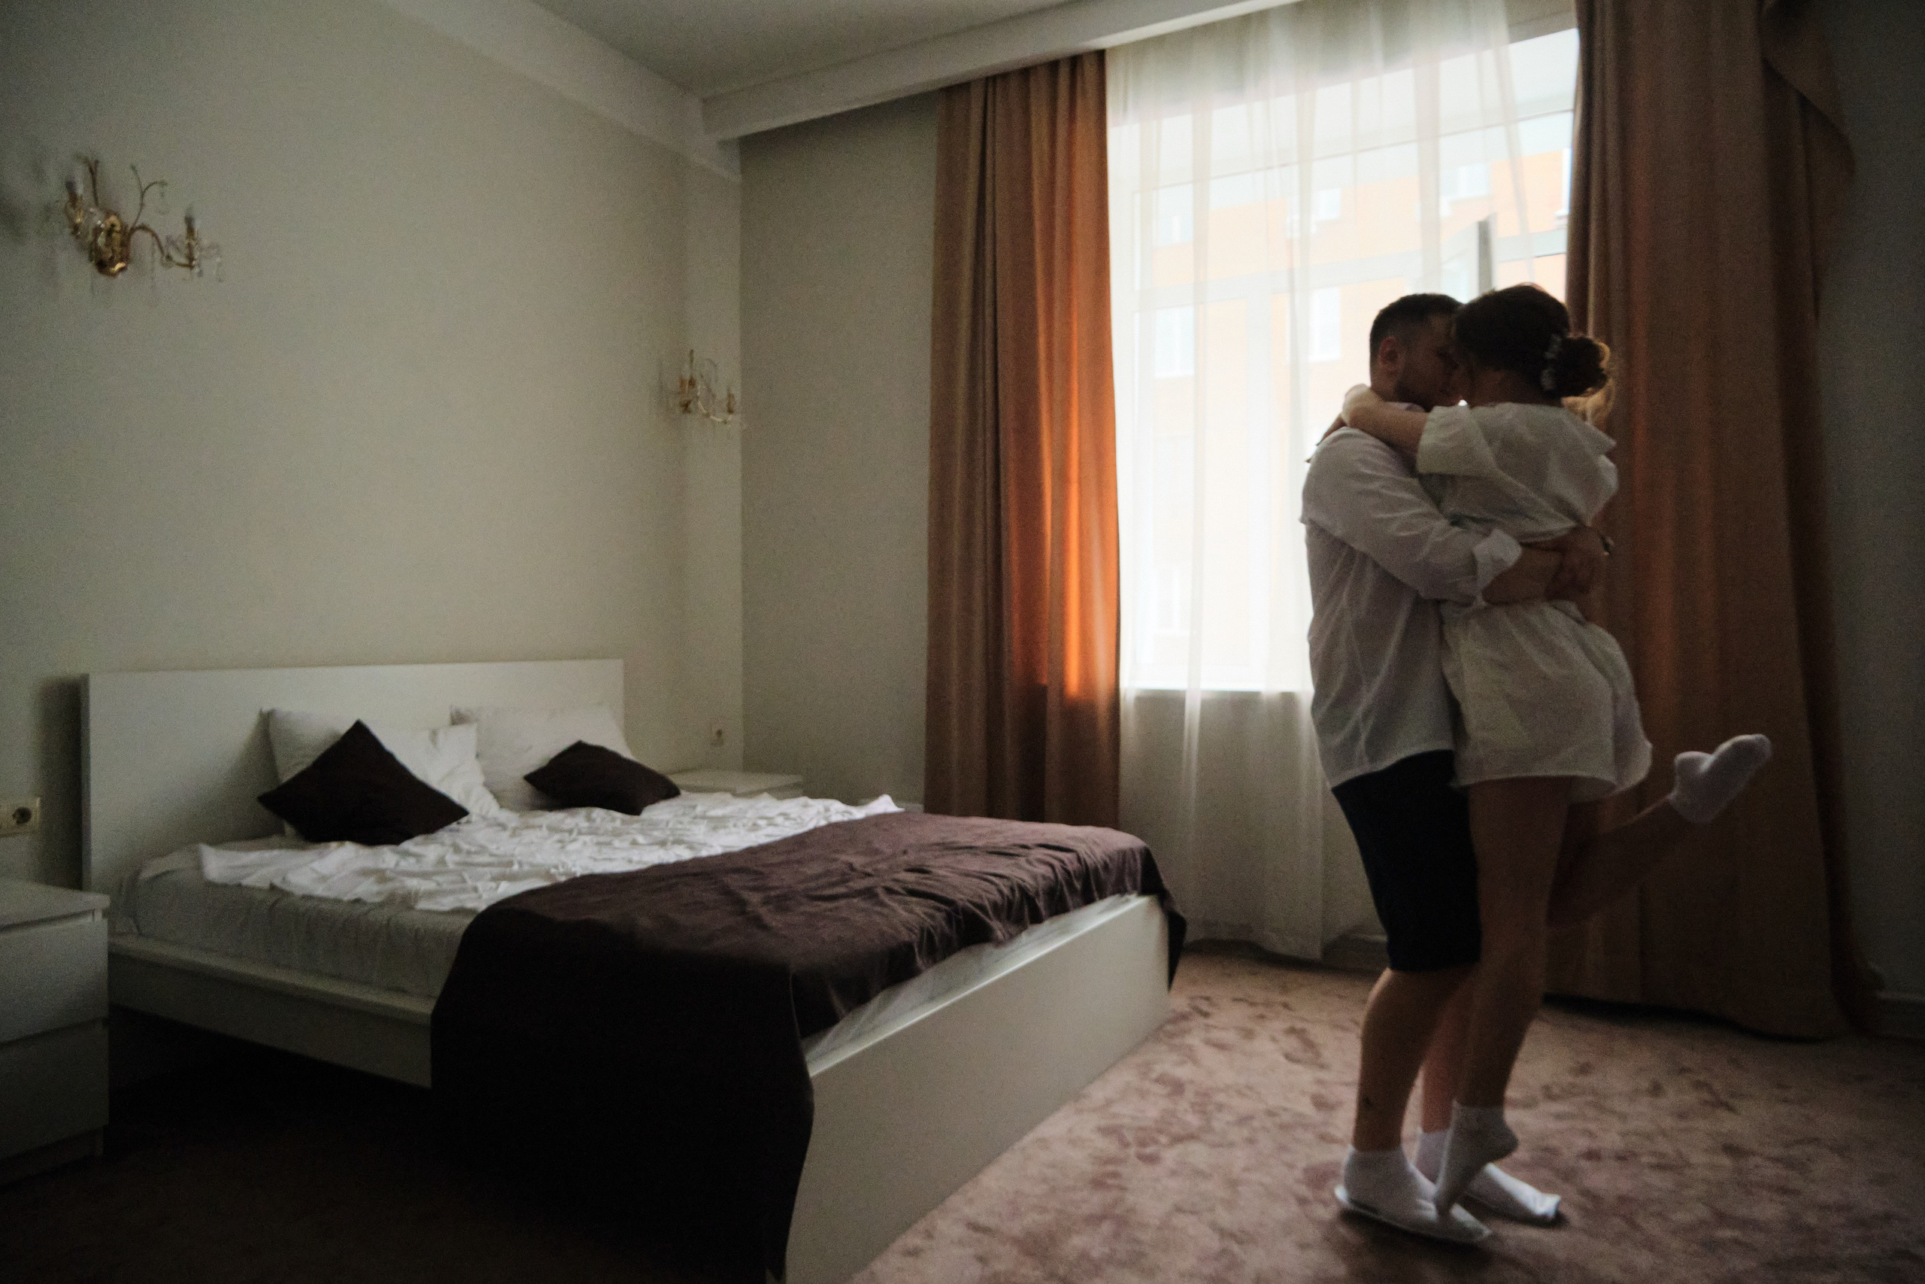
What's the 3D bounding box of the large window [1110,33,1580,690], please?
[{"bbox_3d":[1.267,-0.865,4.181,1.780,2.080,0.250,0,0,29],"label":"large window"}]

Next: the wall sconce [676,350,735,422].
[{"bbox_3d":[-1.026,-1.029,4.884,0.180,0.270,0.330,0,0,29],"label":"wall sconce"}]

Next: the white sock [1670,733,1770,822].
[{"bbox_3d":[1.281,0.230,2.080,0.195,0.125,0.090,-24,-15,37],"label":"white sock"}]

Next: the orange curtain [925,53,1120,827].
[{"bbox_3d":[0.204,-0.515,4.477,0.770,3.150,0.170,0,0,29],"label":"orange curtain"}]

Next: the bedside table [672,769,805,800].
[{"bbox_3d":[-0.937,0.799,4.683,0.480,0.550,0.400,0,0,29],"label":"bedside table"}]

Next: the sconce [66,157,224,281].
[{"bbox_3d":[-2.036,-1.022,3.032,0.180,0.270,0.330,0,0,29],"label":"sconce"}]

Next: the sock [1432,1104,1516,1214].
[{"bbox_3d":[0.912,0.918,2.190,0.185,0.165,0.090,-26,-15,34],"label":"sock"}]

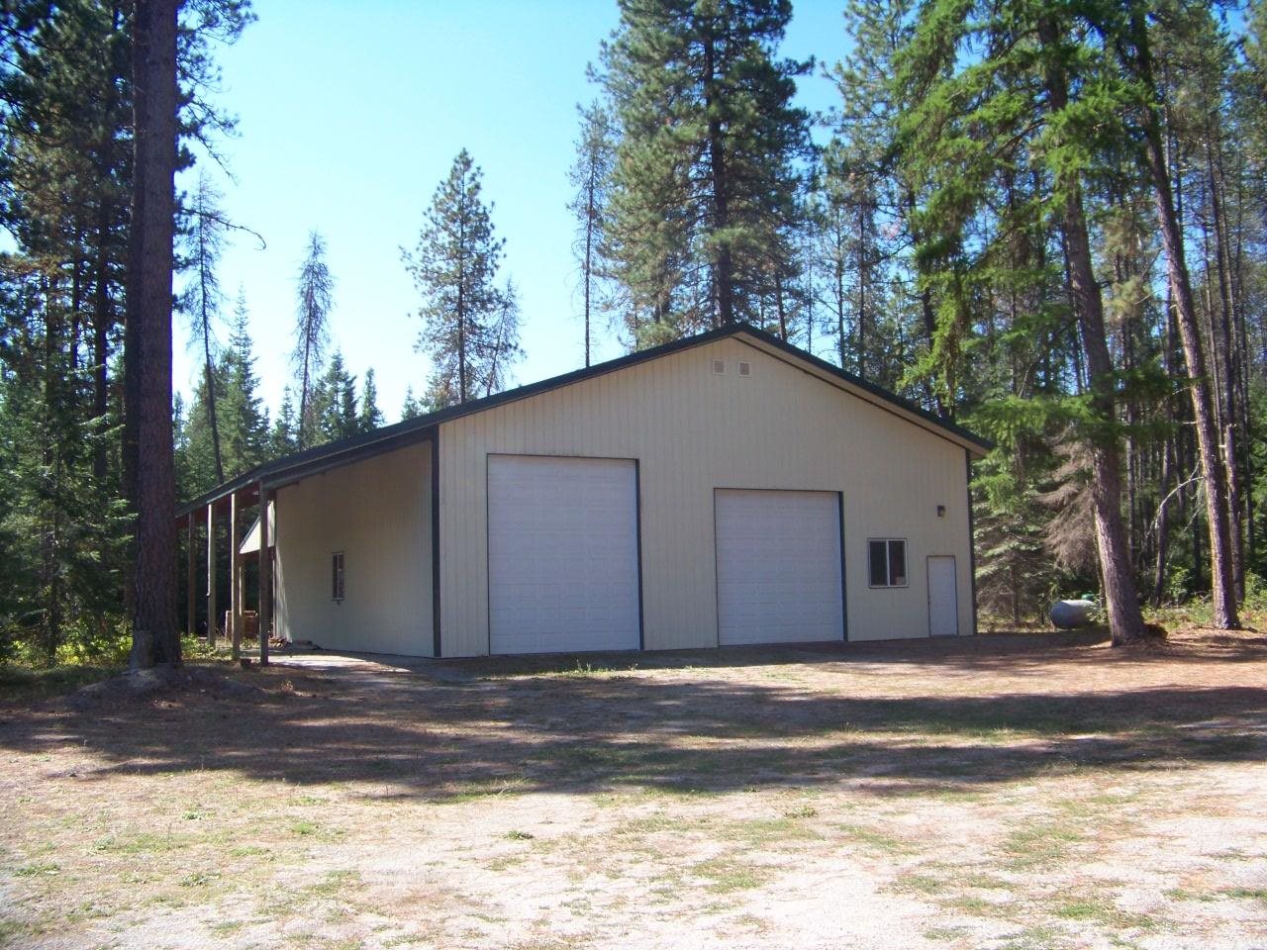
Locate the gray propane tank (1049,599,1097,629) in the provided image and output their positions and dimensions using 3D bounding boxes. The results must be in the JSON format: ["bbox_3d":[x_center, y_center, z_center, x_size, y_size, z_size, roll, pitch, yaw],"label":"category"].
[{"bbox_3d":[12.791,3.895,37.300,2.500,0.980,0.830,2,-6,-27],"label":"gray propane tank"}]

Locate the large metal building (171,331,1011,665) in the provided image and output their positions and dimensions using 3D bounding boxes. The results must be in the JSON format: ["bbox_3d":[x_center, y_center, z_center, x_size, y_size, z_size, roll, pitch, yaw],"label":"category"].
[{"bbox_3d":[-2.694,0.971,37.248,18.700,7.550,16.400,2,-6,-27],"label":"large metal building"}]

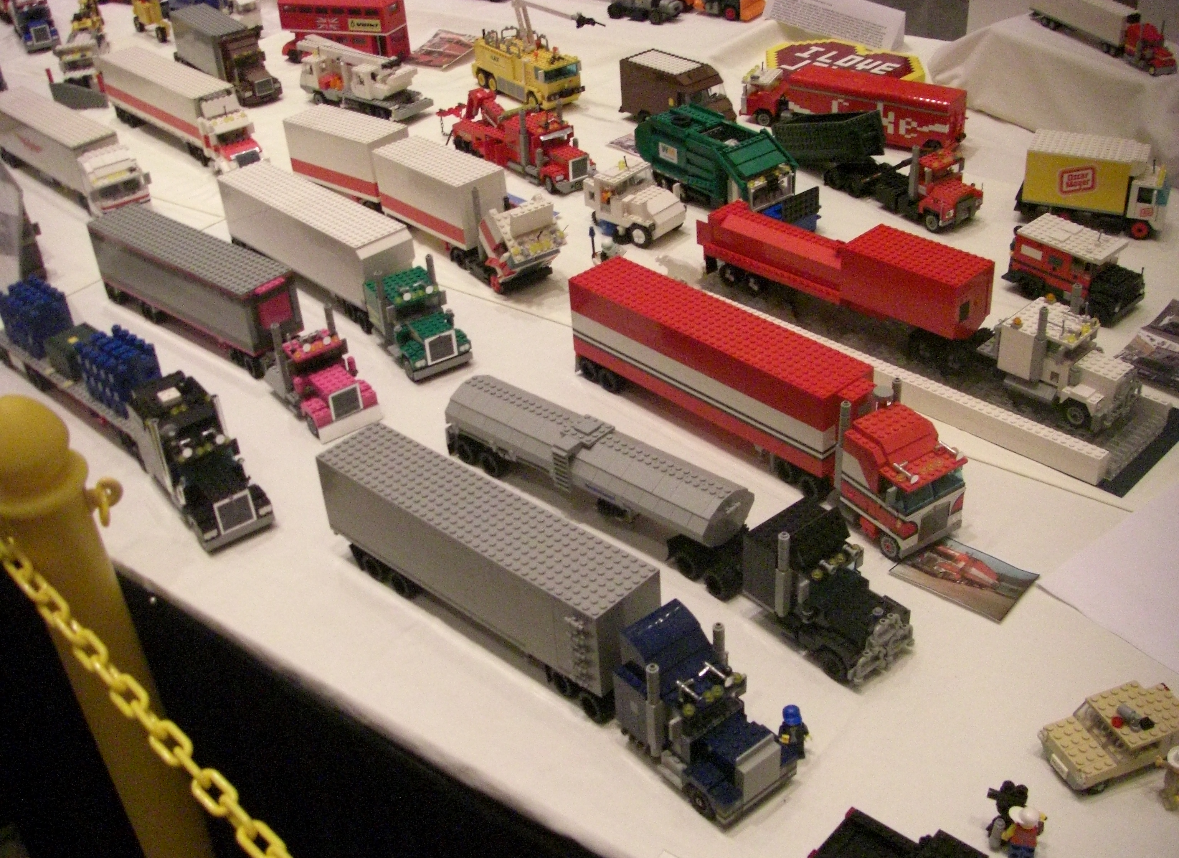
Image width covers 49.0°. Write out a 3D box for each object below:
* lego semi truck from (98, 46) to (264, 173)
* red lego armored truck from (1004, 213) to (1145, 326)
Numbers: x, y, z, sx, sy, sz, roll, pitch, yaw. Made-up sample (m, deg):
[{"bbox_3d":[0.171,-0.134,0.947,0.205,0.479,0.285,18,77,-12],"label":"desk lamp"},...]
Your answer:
[{"bbox_3d":[-0.598,-0.471,1.924,0.070,0.111,0.420,-28,40,-31],"label":"lego semi truck"},{"bbox_3d":[0.500,-0.169,1.334,0.070,0.071,0.137,-28,41,-31],"label":"red lego armored truck"}]

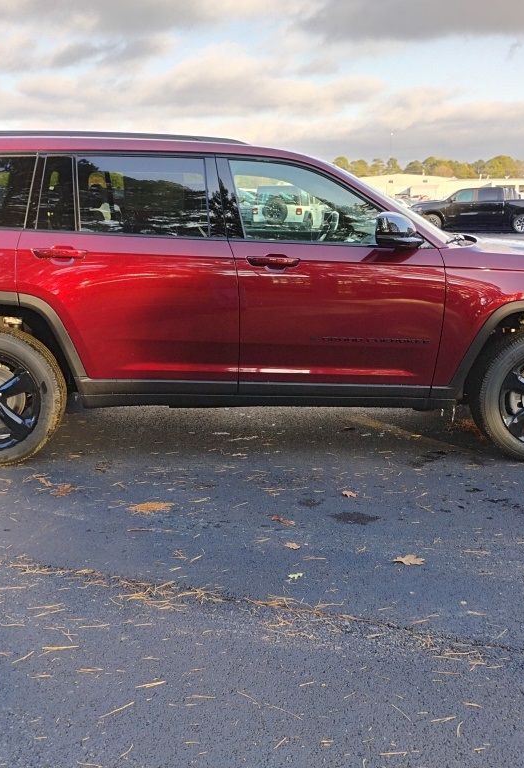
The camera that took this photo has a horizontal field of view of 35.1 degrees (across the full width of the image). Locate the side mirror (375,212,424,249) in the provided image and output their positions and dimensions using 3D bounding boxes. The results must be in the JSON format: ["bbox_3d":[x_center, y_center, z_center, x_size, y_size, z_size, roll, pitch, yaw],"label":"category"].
[{"bbox_3d":[0.717,-0.806,4.352,0.210,0.175,0.210,0,13,-4],"label":"side mirror"}]

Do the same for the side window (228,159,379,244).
[{"bbox_3d":[0.243,-0.982,4.467,0.840,0.450,0.050,0,-7,-4],"label":"side window"}]

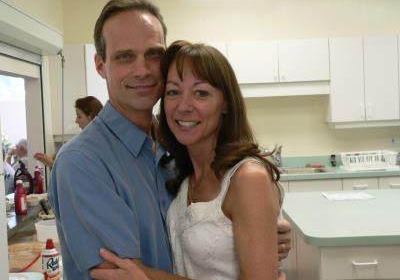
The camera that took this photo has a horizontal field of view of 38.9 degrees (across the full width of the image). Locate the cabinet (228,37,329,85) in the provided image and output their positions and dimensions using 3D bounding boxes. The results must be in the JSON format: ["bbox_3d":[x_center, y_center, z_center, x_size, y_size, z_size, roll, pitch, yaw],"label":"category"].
[{"bbox_3d":[0.715,-0.719,5.295,0.920,0.385,0.330,-2,3,0],"label":"cabinet"}]

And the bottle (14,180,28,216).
[{"bbox_3d":[-1.103,0.355,3.500,0.073,0.210,0.066,-4,3,-26],"label":"bottle"}]

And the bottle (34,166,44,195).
[{"bbox_3d":[-1.248,0.316,4.400,0.073,0.213,0.066,-3,3,-24],"label":"bottle"}]

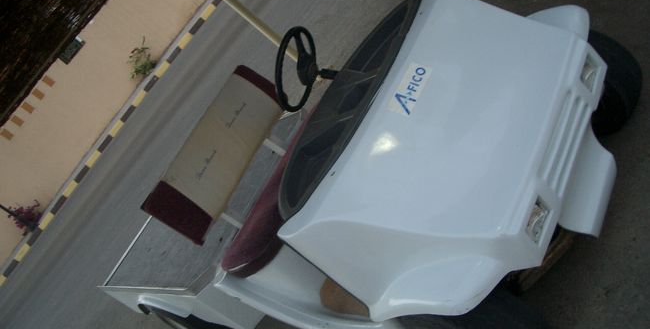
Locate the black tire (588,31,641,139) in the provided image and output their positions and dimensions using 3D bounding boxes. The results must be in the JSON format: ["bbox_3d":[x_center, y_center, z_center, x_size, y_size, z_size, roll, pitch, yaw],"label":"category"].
[{"bbox_3d":[0.934,-0.301,2.466,0.205,0.455,0.460,-57,20,-18],"label":"black tire"}]

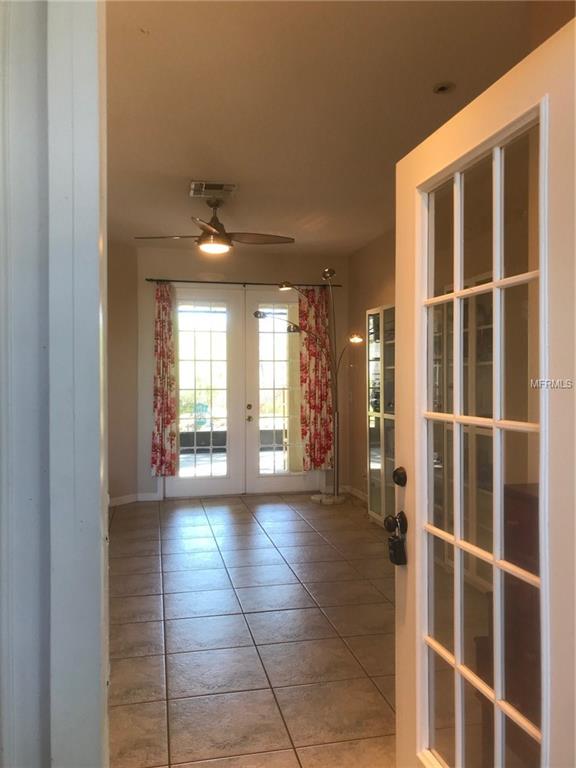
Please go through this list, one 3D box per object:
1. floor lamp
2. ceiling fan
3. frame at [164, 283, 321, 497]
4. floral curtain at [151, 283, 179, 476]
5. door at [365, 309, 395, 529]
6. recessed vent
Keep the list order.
[{"bbox_3d":[0.289,0.047,6.822,1.211,2.536,0.820,0,0,-12],"label":"floor lamp"},{"bbox_3d":[-0.633,-1.361,5.406,1.370,0.454,1.330,0,0,-12],"label":"ceiling fan"},{"bbox_3d":[-0.513,0.087,7.412,1.864,2.458,0.080,0,0,-12],"label":"frame"},{"bbox_3d":[-1.414,-0.048,7.096,0.291,2.208,0.120,0,0,-12],"label":"floral curtain"},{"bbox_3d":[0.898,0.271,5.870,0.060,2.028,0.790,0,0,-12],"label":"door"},{"bbox_3d":[-0.616,-1.572,5.103,0.365,0.040,0.390,0,0,-12],"label":"recessed vent"}]

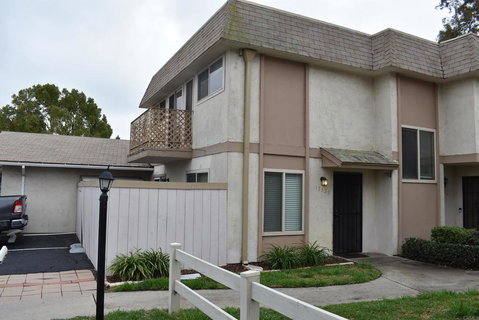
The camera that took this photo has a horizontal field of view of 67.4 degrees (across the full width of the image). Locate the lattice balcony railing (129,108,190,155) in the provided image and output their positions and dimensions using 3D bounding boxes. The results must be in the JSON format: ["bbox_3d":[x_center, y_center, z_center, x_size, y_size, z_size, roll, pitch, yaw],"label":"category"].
[{"bbox_3d":[-2.422,-0.726,10.810,1.218,1.092,2.587,3,-5,-28],"label":"lattice balcony railing"}]

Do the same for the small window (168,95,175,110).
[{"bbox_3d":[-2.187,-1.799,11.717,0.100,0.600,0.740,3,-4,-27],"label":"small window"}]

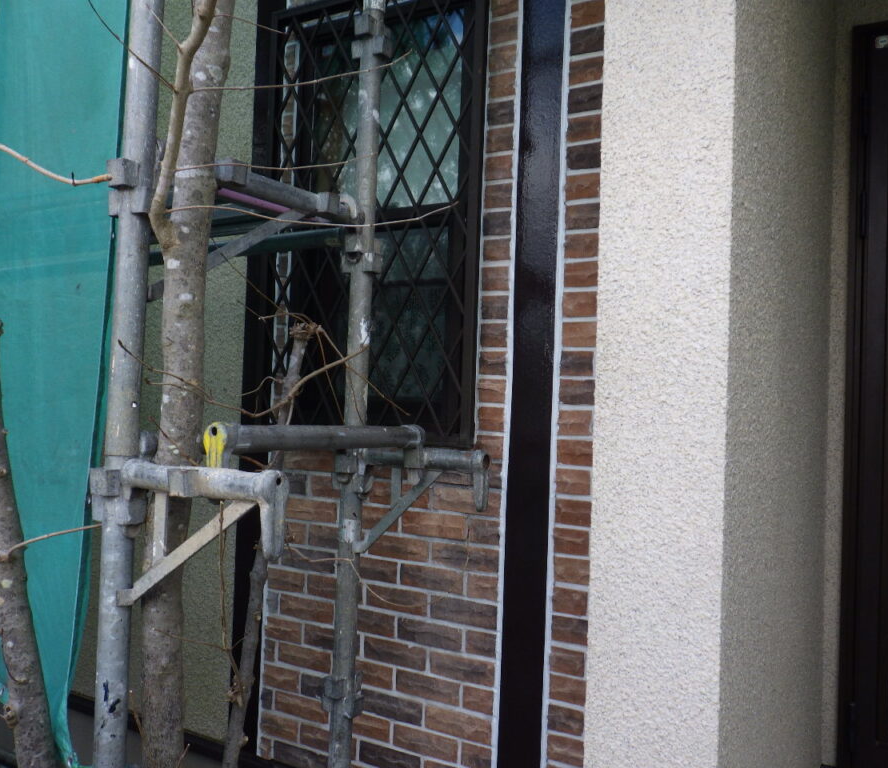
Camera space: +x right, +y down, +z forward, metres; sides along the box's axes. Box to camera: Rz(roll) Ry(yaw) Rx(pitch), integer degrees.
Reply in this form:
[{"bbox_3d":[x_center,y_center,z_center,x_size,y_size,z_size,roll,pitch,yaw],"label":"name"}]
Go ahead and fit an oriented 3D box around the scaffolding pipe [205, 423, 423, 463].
[{"bbox_3d":[-0.193,0.099,1.442,0.045,0.060,0.535,1,-2,31],"label":"scaffolding pipe"}]

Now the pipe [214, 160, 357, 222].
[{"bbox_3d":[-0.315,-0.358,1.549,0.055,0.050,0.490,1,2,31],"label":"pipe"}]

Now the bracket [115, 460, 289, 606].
[{"bbox_3d":[-0.348,0.227,1.180,0.325,0.225,0.058,1,-3,31],"label":"bracket"}]

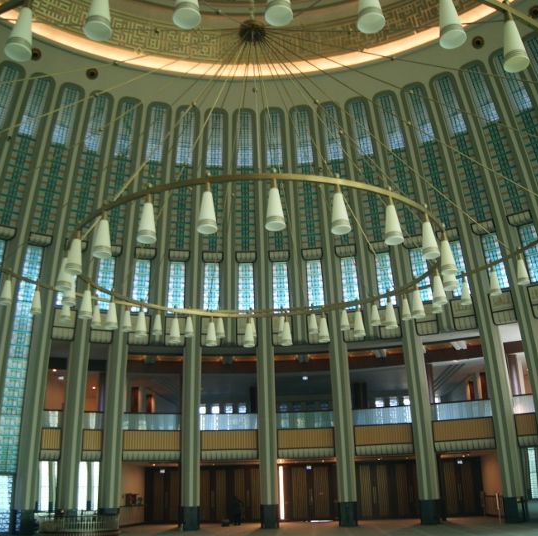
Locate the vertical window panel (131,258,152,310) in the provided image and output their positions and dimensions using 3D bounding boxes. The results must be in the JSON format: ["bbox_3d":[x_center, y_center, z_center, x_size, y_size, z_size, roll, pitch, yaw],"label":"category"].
[{"bbox_3d":[-7.088,0.993,33.302,0.870,2.900,0.120,5,-7,-16],"label":"vertical window panel"}]

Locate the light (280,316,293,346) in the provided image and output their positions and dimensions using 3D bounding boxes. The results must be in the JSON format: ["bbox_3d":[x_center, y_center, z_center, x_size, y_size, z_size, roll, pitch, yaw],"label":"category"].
[{"bbox_3d":[0.398,1.421,13.295,0.250,0.620,0.250,-2,-20,0],"label":"light"}]

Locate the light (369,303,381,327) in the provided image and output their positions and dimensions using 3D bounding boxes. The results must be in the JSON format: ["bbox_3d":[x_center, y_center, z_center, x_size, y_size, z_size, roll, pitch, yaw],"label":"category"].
[{"bbox_3d":[2.881,1.268,16.106,0.265,0.567,0.265,-2,-21,0],"label":"light"}]

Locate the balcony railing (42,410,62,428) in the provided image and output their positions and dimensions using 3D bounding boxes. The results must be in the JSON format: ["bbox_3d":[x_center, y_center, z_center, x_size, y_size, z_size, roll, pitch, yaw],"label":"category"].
[{"bbox_3d":[-10.897,7.613,30.245,0.984,0.882,0.120,9,-23,-26],"label":"balcony railing"}]

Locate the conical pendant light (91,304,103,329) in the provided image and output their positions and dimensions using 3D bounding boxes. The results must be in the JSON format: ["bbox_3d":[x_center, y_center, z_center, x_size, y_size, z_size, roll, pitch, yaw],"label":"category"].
[{"bbox_3d":[-4.354,1.235,15.230,0.253,0.586,0.253,-2,-21,0],"label":"conical pendant light"}]

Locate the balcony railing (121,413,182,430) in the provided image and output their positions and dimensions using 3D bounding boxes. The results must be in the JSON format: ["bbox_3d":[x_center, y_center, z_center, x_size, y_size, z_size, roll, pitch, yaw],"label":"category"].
[{"bbox_3d":[-6.247,8.118,31.747,3.079,0.926,0.100,4,-21,-14],"label":"balcony railing"}]

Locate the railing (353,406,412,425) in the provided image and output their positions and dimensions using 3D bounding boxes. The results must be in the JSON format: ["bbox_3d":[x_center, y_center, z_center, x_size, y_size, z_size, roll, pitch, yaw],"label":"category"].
[{"bbox_3d":[6.024,7.909,32.033,3.150,0.871,0.120,-7,-21,14],"label":"railing"}]

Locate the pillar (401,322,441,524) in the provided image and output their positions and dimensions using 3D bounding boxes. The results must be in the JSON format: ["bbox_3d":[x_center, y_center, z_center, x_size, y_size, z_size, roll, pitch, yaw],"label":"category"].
[{"bbox_3d":[7.970,7.908,31.701,1.050,10.344,1.100,-9,-22,18],"label":"pillar"}]

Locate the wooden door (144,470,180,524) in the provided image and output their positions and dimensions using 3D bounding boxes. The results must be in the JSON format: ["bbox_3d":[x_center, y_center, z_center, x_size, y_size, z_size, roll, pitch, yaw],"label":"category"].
[{"bbox_3d":[-6.975,14.873,39.356,2.295,3.361,0.150,-2,-21,0],"label":"wooden door"}]

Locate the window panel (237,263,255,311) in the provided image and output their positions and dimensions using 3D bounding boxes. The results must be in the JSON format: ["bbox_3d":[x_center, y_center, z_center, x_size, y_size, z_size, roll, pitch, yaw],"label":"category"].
[{"bbox_3d":[-1.324,1.110,34.878,0.910,3.003,0.120,-1,-21,-3],"label":"window panel"}]

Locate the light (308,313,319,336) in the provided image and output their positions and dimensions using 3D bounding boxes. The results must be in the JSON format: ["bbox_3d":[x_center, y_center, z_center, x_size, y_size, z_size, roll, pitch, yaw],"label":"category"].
[{"bbox_3d":[1.177,1.430,15.914,0.250,0.620,0.250,-2,-20,0],"label":"light"}]

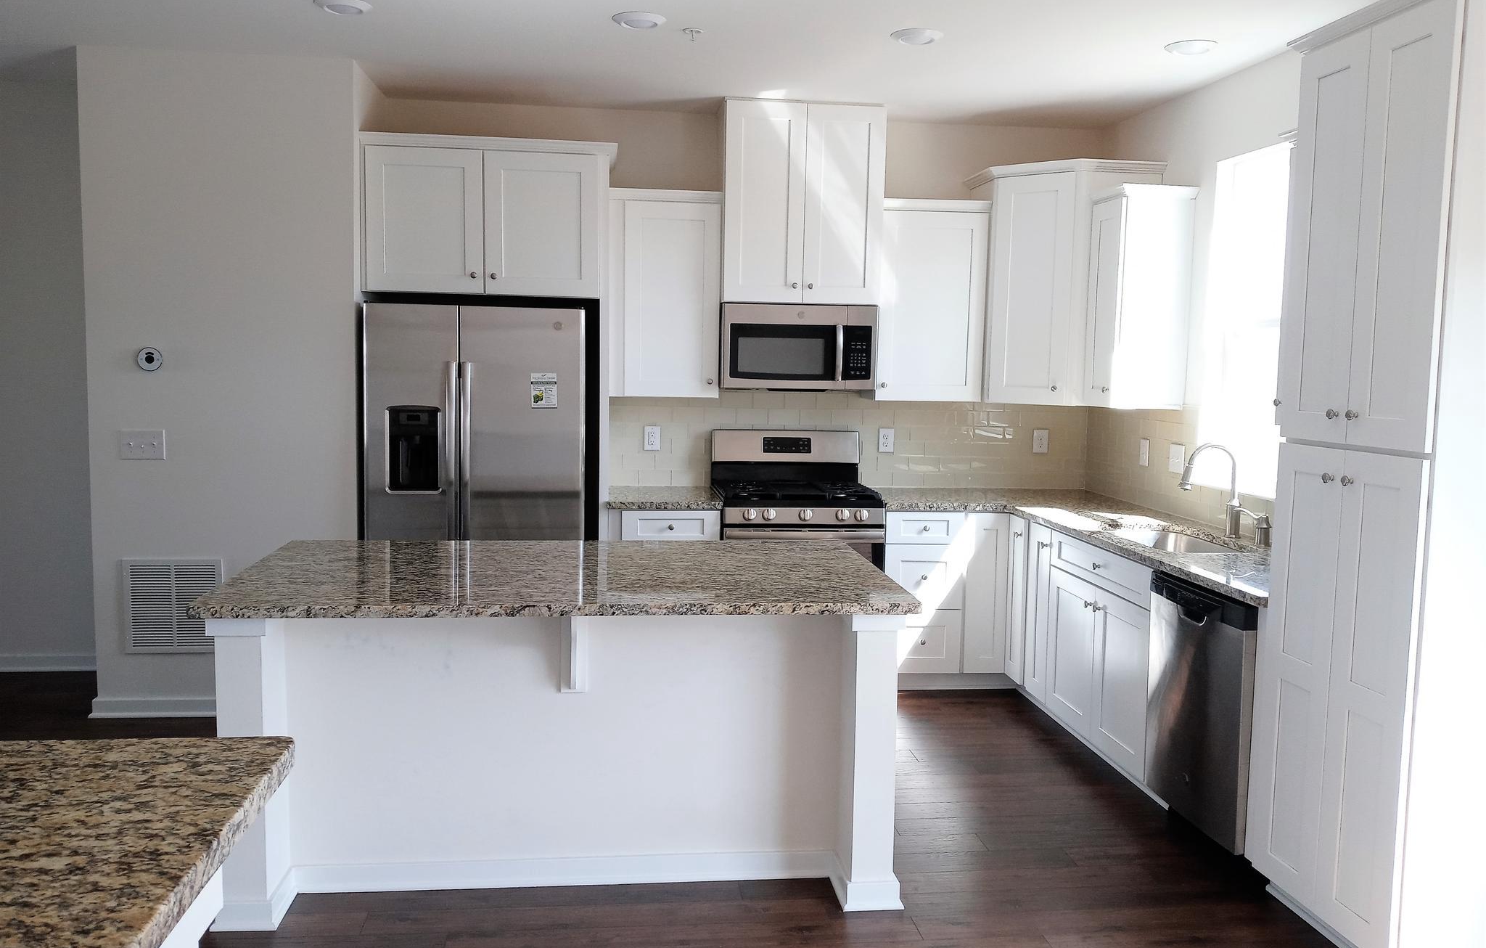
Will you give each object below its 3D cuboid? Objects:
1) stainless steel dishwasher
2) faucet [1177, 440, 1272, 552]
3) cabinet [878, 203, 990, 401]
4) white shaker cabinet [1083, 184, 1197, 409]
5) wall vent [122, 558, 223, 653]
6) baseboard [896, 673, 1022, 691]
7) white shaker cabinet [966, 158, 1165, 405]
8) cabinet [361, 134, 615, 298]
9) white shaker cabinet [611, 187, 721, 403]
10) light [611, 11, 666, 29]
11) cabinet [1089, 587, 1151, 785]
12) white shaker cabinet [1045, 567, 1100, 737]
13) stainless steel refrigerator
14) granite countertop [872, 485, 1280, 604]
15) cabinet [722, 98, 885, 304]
[{"bbox_3d":[1.750,0.766,3.916,0.607,0.830,0.615,0,5,-7],"label":"stainless steel dishwasher"},{"bbox_3d":[1.804,0.070,4.489,0.265,0.361,0.270,0,5,-7],"label":"faucet"},{"bbox_3d":[0.899,-0.844,5.944,0.531,0.955,0.343,0,5,-7],"label":"cabinet"},{"bbox_3d":[1.750,-0.773,5.349,0.349,0.953,0.352,0,5,-7],"label":"white shaker cabinet"},{"bbox_3d":[-2.402,0.562,5.072,0.405,0.401,0.018,0,5,-7],"label":"wall vent"},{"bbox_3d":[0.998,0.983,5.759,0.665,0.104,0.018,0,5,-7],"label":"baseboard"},{"bbox_3d":[1.602,-0.921,5.938,0.913,1.141,0.714,5,7,38],"label":"white shaker cabinet"},{"bbox_3d":[-1.138,-1.143,5.515,1.076,0.669,0.656,0,5,-7],"label":"cabinet"},{"bbox_3d":[-0.382,-0.853,5.791,0.520,0.955,0.343,0,5,-7],"label":"white shaker cabinet"},{"bbox_3d":[-0.365,-1.585,4.234,0.190,0.030,0.190,0,5,-7],"label":"light"},{"bbox_3d":[1.691,0.761,4.463,0.610,0.606,0.464,0,5,-7],"label":"cabinet"},{"bbox_3d":[1.649,0.718,4.959,0.606,0.595,0.470,0,5,-7],"label":"white shaker cabinet"},{"bbox_3d":[-1.176,0.137,5.500,0.910,1.760,0.860,0,5,-7],"label":"stainless steel refrigerator"},{"bbox_3d":[1.359,0.234,4.850,1.229,0.034,2.821,0,5,-7],"label":"granite countertop"},{"bbox_3d":[0.270,-1.281,5.844,0.763,0.918,0.330,0,5,-7],"label":"cabinet"}]

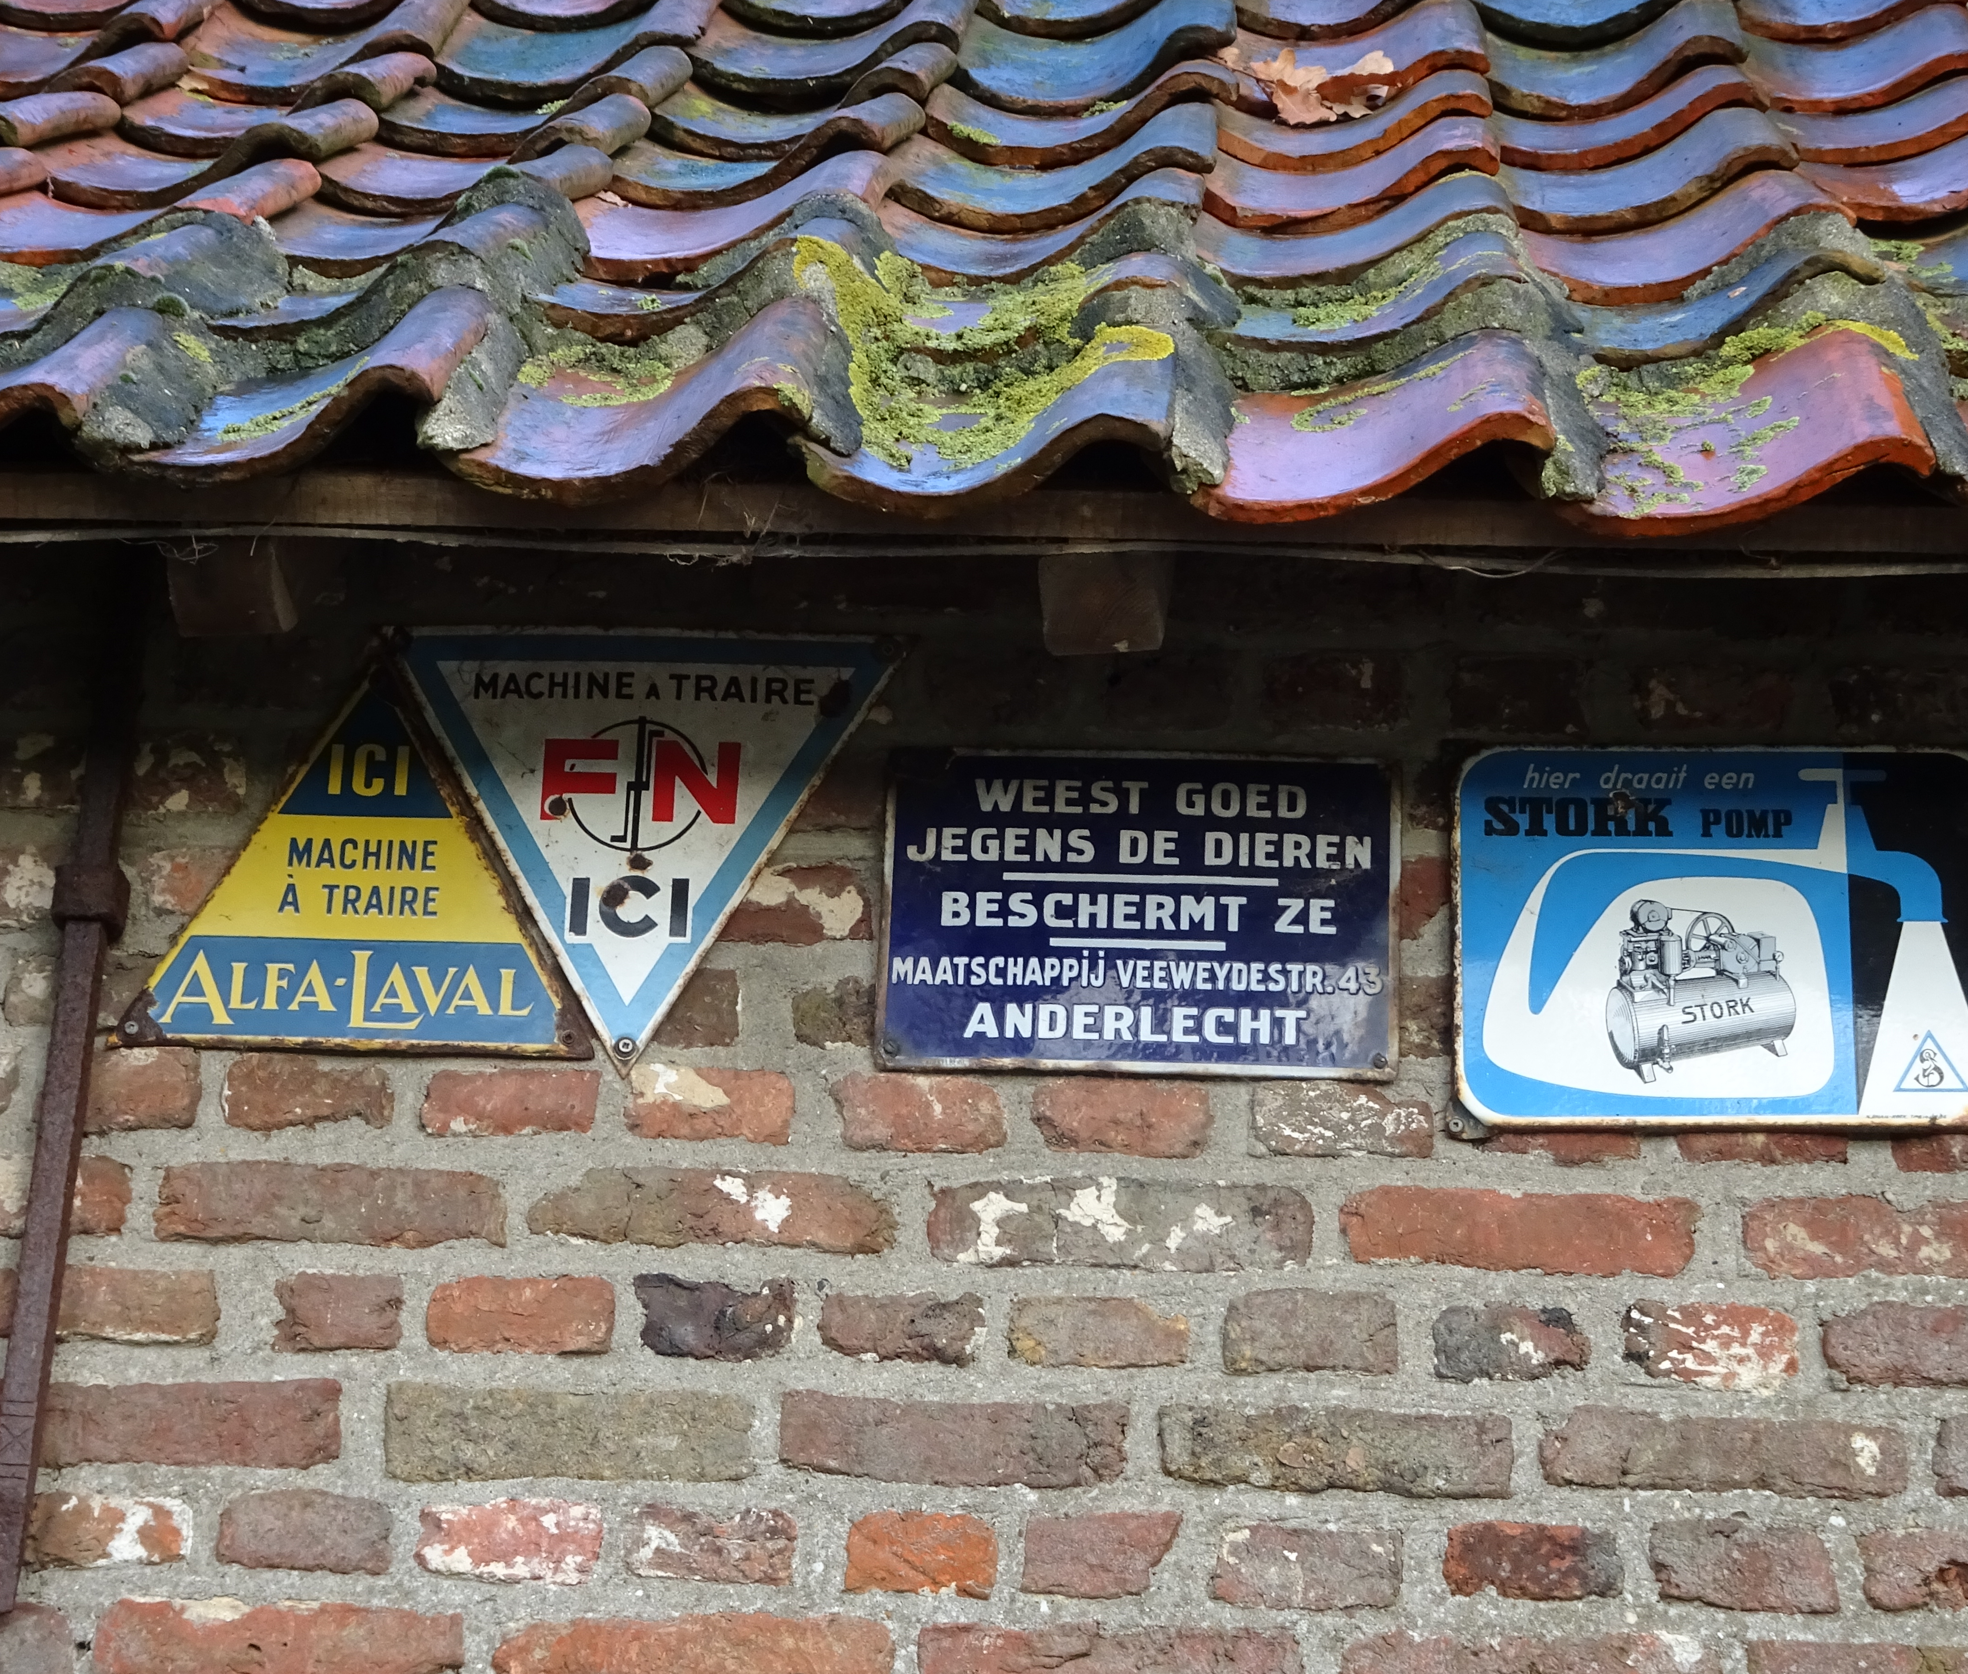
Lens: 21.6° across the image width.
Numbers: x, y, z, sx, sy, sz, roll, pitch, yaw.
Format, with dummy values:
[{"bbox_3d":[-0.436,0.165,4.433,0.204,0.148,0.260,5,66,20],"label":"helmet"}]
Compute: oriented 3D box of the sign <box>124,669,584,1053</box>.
[{"bbox_3d":[-0.364,0.011,3.050,0.280,0.245,0.015,1,-20,1],"label":"sign"}]

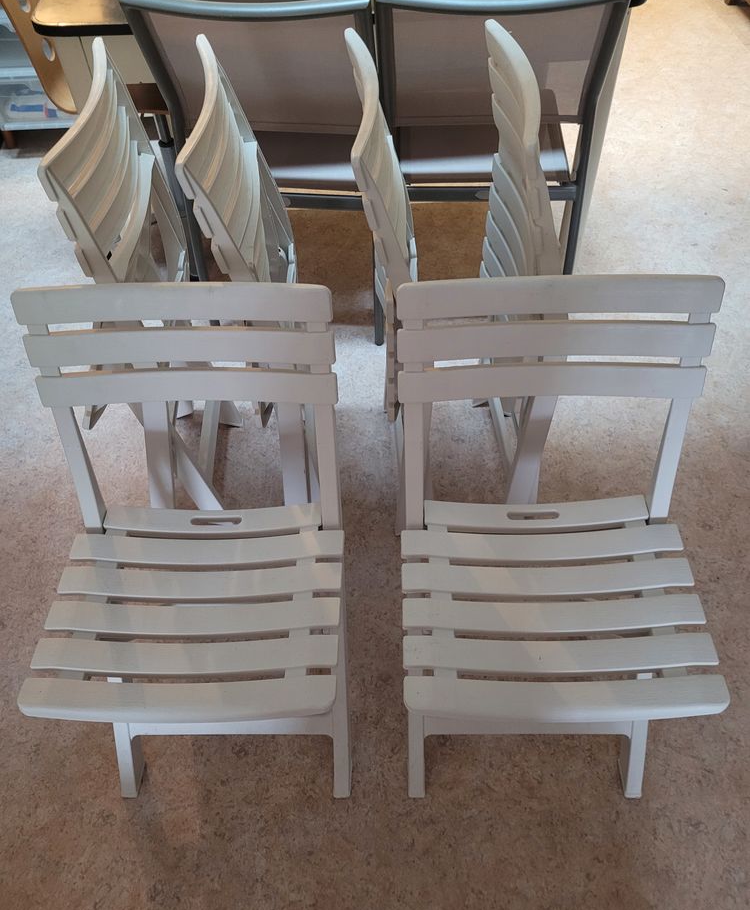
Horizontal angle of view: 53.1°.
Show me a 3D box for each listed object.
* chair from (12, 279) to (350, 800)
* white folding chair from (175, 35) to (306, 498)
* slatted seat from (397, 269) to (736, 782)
[{"bbox_3d":[-0.253,0.192,1.133,0.419,0.793,0.455,-1,50,2],"label":"chair"},{"bbox_3d":[-0.197,-0.272,1.465,0.162,0.879,0.419,-4,50,-1],"label":"white folding chair"},{"bbox_3d":[0.247,0.185,1.119,0.419,0.793,0.455,-1,50,1],"label":"slatted seat"}]

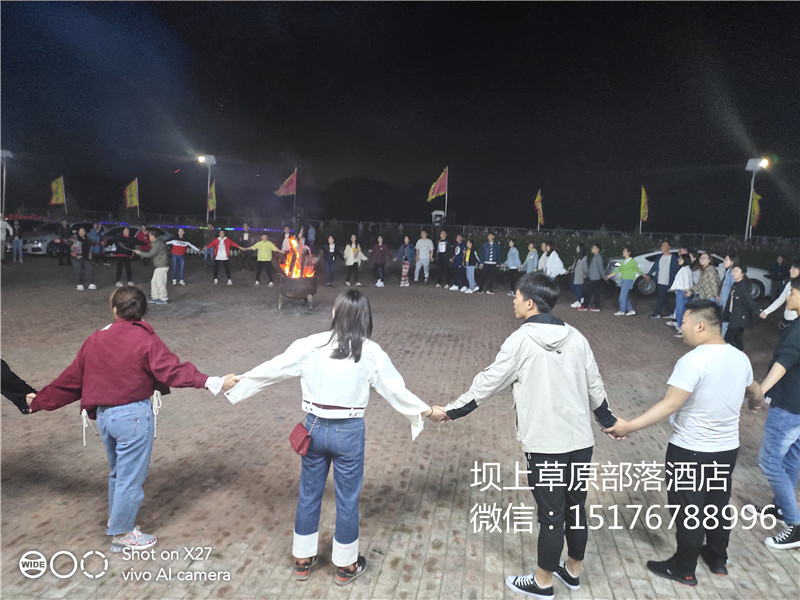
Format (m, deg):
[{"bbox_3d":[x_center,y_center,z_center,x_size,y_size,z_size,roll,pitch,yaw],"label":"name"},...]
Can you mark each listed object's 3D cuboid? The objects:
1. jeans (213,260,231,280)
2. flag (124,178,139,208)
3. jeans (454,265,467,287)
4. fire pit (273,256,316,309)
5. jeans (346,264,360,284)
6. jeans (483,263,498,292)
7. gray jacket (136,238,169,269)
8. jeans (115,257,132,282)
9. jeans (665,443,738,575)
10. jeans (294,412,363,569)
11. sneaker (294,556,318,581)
[{"bbox_3d":[-5.700,-1.008,17.000,0.550,0.800,0.300,-2,9,-24],"label":"jeans"},{"bbox_3d":[-16.406,-6.503,32.475,0.900,1.750,0.220,-1,9,-17],"label":"flag"},{"bbox_3d":[1.899,-0.810,16.667,0.380,0.840,0.360,9,11,41],"label":"jeans"},{"bbox_3d":[-2.443,-0.419,12.426,1.000,1.180,0.920,2,8,0],"label":"fire pit"},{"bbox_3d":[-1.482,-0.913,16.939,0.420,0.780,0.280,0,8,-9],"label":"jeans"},{"bbox_3d":[2.741,-0.682,16.100,0.460,0.900,0.300,3,8,14],"label":"jeans"},{"bbox_3d":[-5.762,-1.077,12.399,0.680,0.680,0.500,-1,9,-16],"label":"gray jacket"},{"bbox_3d":[-7.798,-0.844,15.017,0.480,0.820,0.280,-2,9,-28],"label":"jeans"},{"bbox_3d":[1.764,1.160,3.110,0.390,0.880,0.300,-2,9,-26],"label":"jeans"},{"bbox_3d":[-0.412,1.076,3.108,0.400,0.920,0.290,3,8,12],"label":"jeans"},{"bbox_3d":[-0.529,1.535,3.161,0.100,0.110,0.260,3,8,13],"label":"sneaker"}]

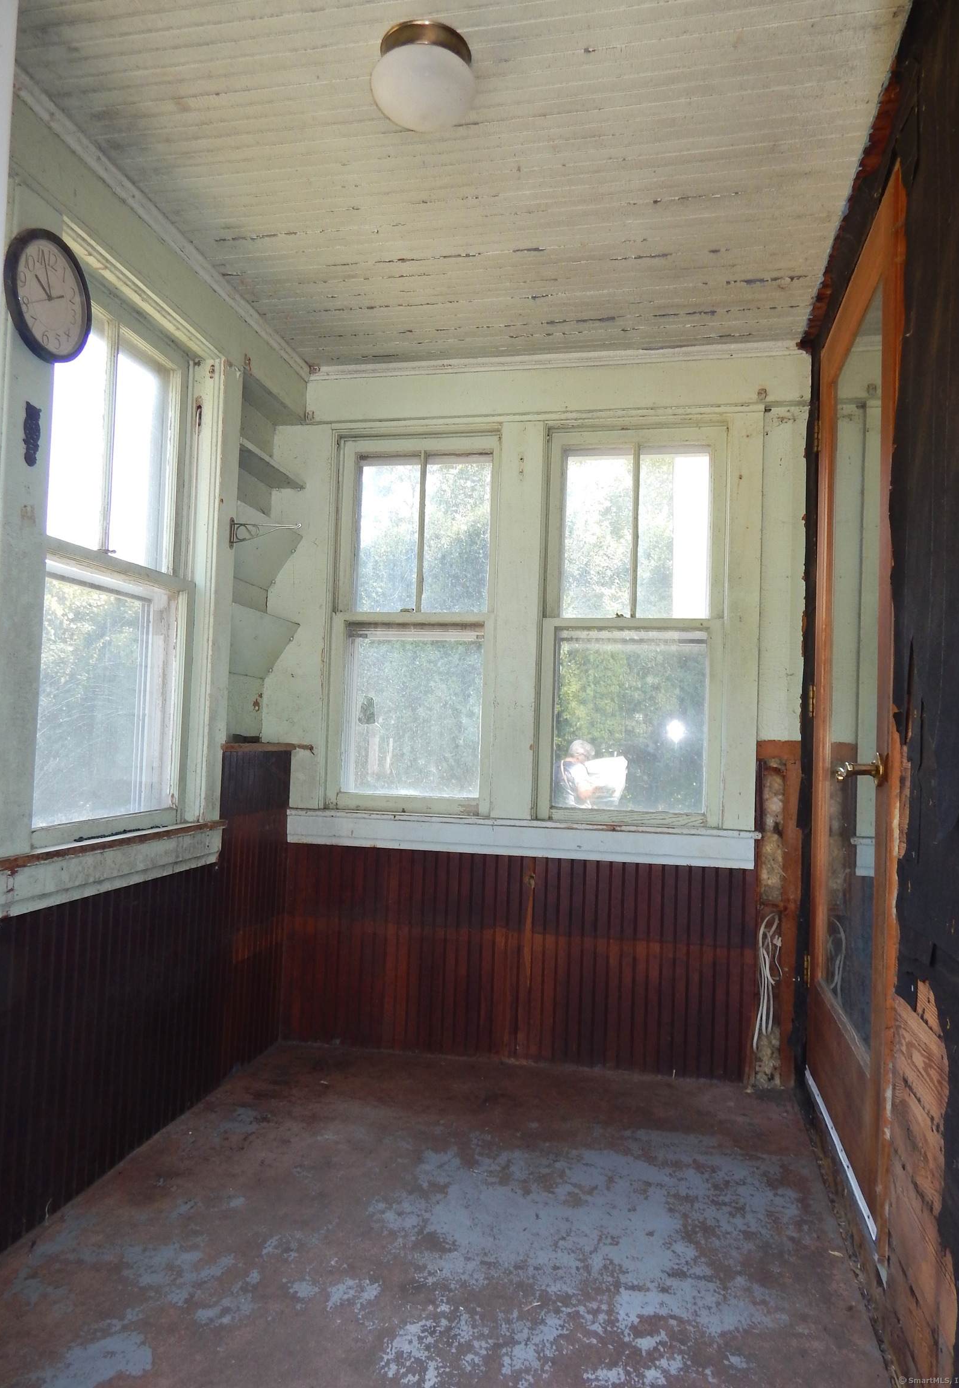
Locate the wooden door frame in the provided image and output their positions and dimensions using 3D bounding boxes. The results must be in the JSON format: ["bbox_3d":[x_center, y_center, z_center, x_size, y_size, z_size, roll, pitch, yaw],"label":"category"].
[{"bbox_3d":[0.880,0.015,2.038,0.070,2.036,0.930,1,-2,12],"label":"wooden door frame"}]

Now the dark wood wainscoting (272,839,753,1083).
[{"bbox_3d":[0.088,0.854,2.856,1.518,0.658,0.030,1,-2,12],"label":"dark wood wainscoting"}]

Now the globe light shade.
[{"bbox_3d":[-0.099,-1.104,1.601,0.190,0.112,0.190,2,-2,0],"label":"globe light shade"}]

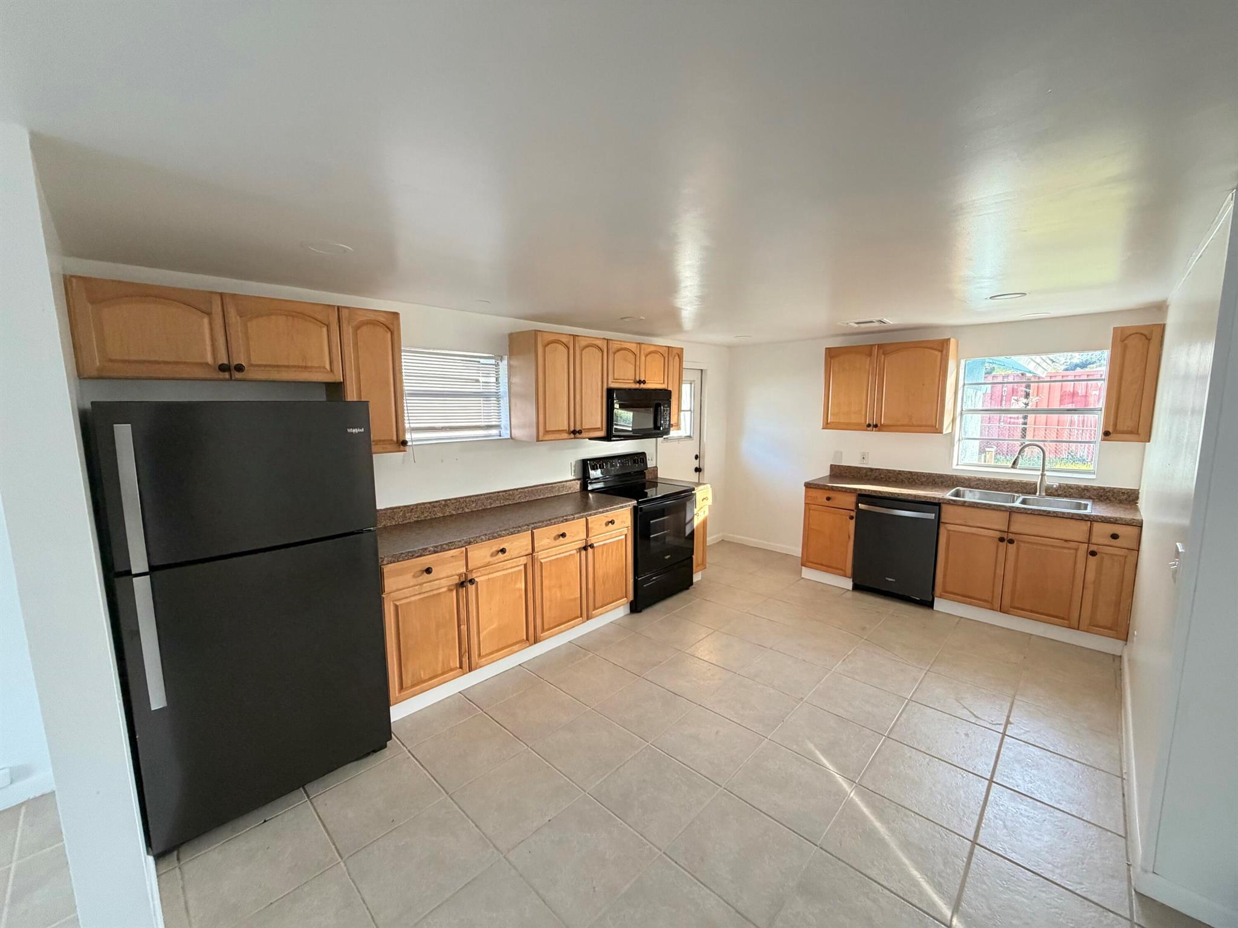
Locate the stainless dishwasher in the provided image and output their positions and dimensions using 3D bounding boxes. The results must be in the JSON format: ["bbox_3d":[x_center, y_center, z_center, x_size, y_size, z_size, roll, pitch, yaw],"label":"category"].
[{"bbox_3d":[2.428,0.680,4.277,0.603,0.865,0.630,6,10,43],"label":"stainless dishwasher"}]

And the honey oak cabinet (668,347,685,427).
[{"bbox_3d":[0.399,-0.676,4.599,0.319,0.746,0.211,7,10,43],"label":"honey oak cabinet"}]

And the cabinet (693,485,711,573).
[{"bbox_3d":[0.528,0.599,4.705,0.640,0.840,0.220,6,10,43],"label":"cabinet"}]

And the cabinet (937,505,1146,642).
[{"bbox_3d":[3.050,0.681,3.714,1.067,0.752,0.594,7,10,43],"label":"cabinet"}]

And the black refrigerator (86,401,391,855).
[{"bbox_3d":[-1.655,0.551,2.250,0.790,1.655,0.839,6,10,43],"label":"black refrigerator"}]

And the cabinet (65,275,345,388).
[{"bbox_3d":[-1.841,-0.571,2.315,0.330,0.377,0.932,6,10,43],"label":"cabinet"}]

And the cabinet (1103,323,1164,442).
[{"bbox_3d":[3.501,-0.538,3.423,0.230,0.756,0.325,6,10,43],"label":"cabinet"}]

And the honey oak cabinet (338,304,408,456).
[{"bbox_3d":[-1.416,-0.444,2.781,0.330,0.758,0.307,6,10,43],"label":"honey oak cabinet"}]

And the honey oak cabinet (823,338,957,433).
[{"bbox_3d":[2.356,-0.664,4.415,0.977,0.748,0.291,7,10,43],"label":"honey oak cabinet"}]

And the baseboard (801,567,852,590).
[{"bbox_3d":[1.898,1.029,4.554,0.449,0.115,0.020,7,10,43],"label":"baseboard"}]

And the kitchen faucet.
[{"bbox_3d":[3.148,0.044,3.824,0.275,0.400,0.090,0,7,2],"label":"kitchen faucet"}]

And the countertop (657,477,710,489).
[{"bbox_3d":[0.514,0.184,4.602,0.624,0.037,0.226,7,10,43],"label":"countertop"}]

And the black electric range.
[{"bbox_3d":[0.196,0.530,4.323,0.670,1.172,0.763,6,10,43],"label":"black electric range"}]

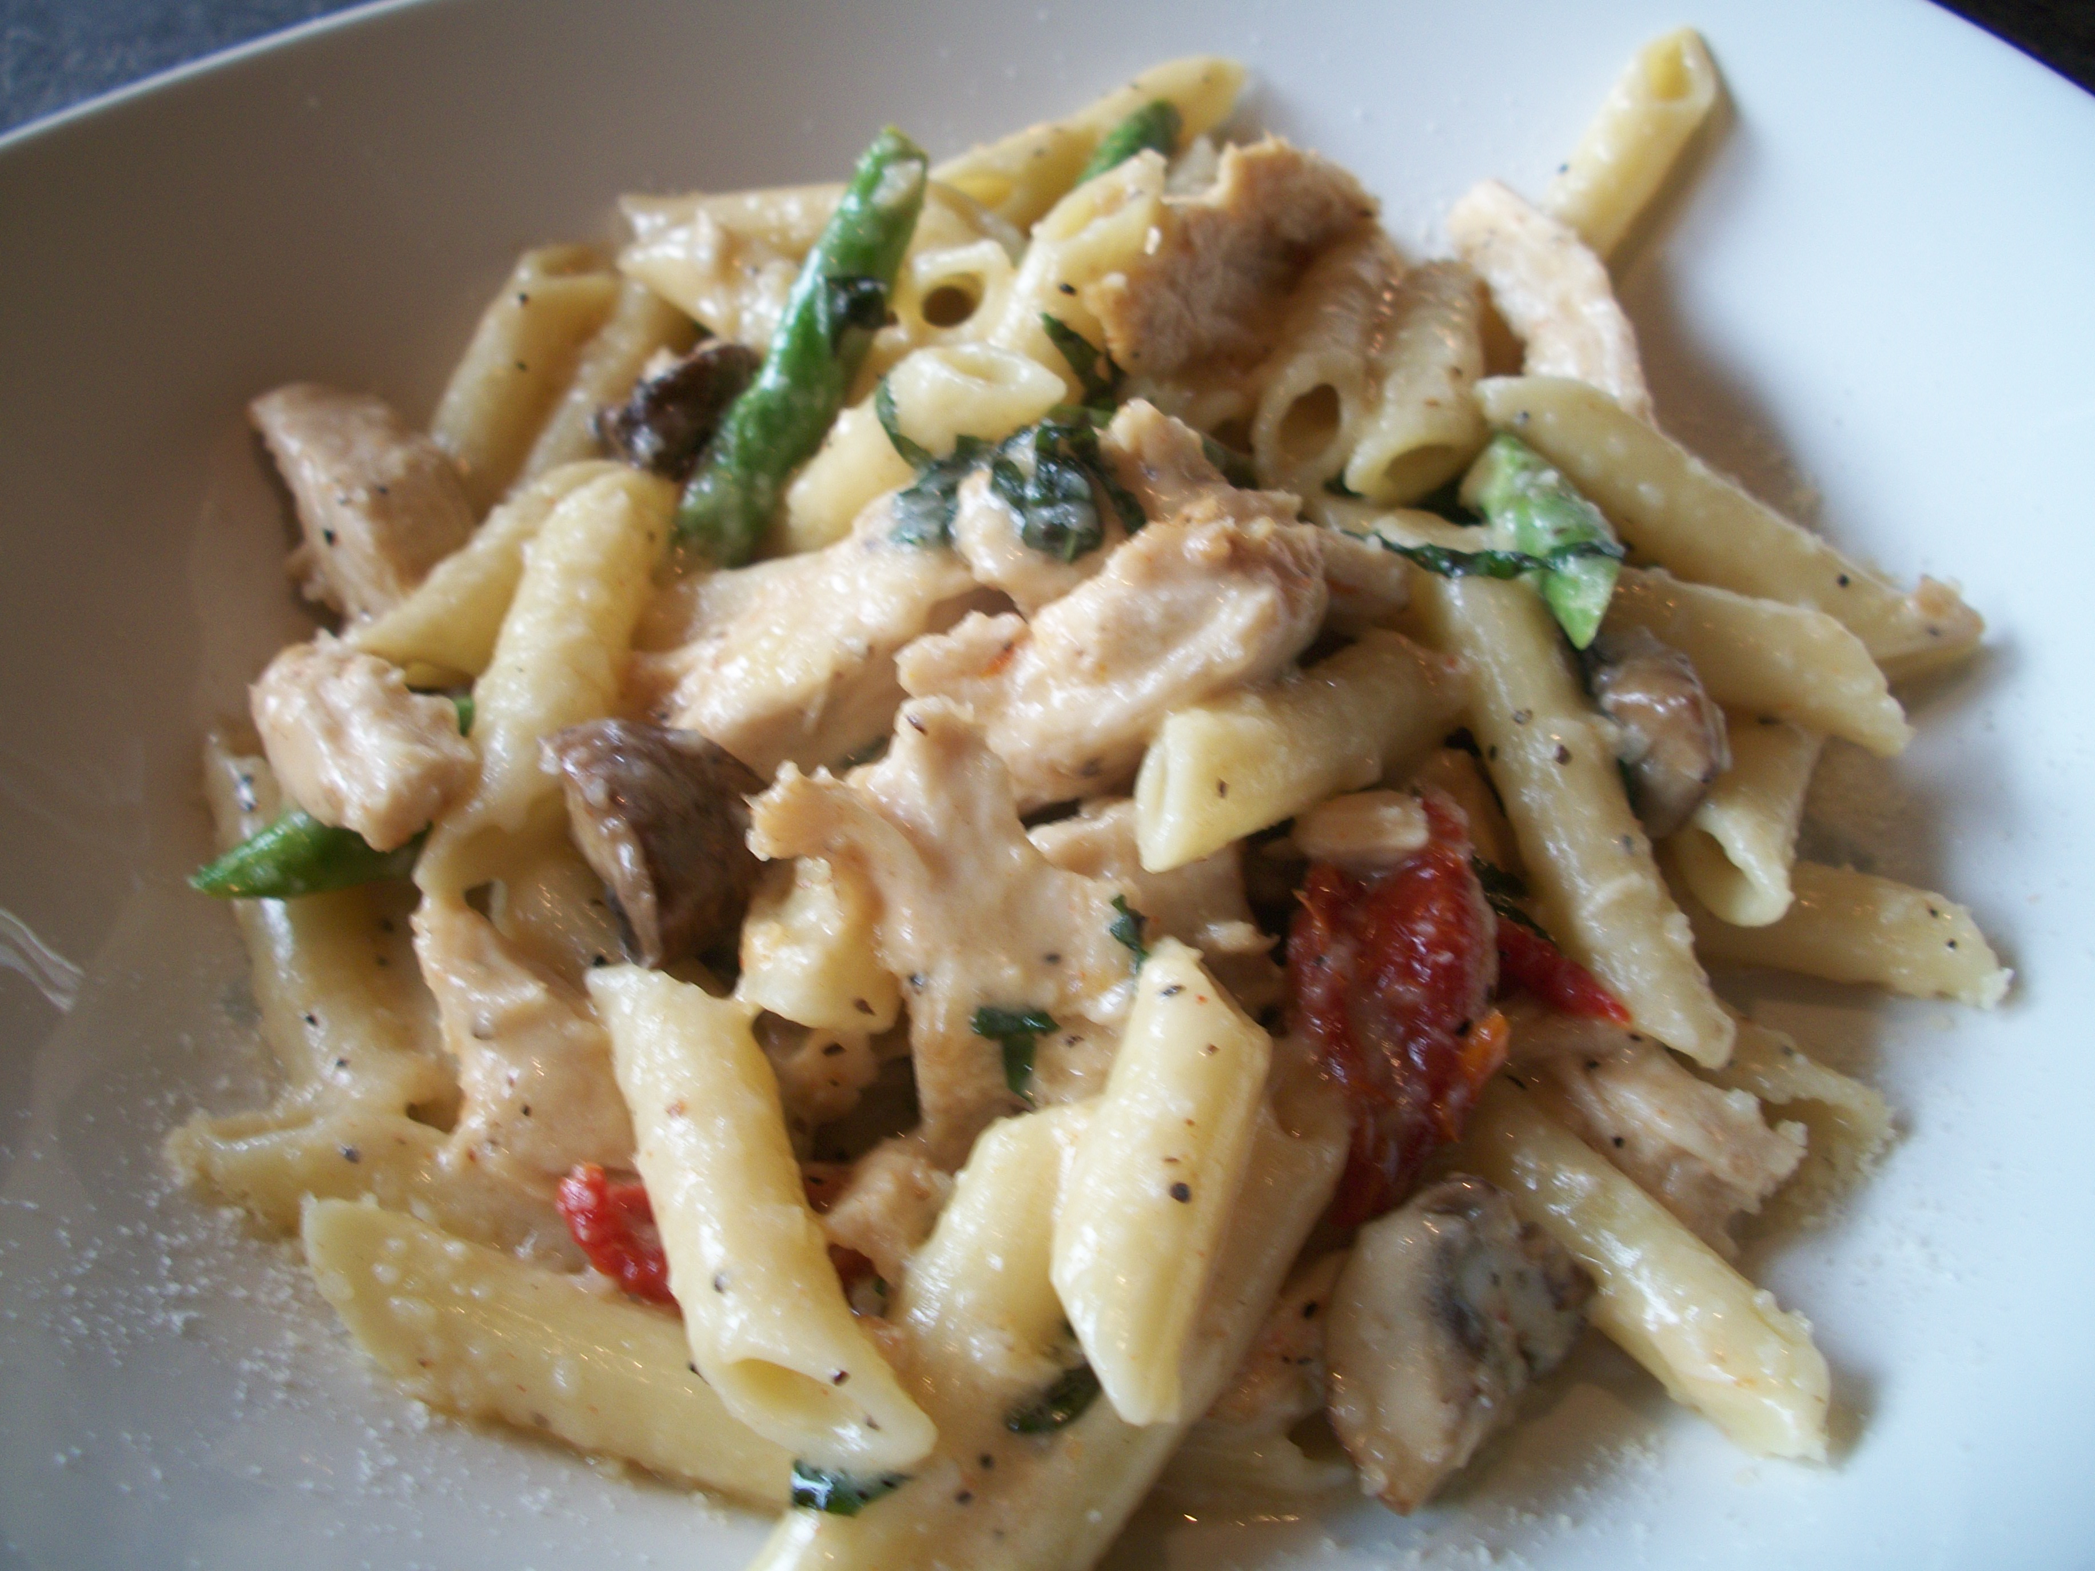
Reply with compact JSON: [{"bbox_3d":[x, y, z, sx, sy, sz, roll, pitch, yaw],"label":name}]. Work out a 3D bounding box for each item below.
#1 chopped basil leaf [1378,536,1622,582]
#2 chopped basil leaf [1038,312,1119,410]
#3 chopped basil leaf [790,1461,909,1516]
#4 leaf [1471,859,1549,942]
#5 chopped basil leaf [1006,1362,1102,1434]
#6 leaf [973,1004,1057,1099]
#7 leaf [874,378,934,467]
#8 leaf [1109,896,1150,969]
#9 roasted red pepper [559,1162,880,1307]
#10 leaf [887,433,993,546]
[{"bbox_3d":[0.043,-0.022,0.205,0.025,0.004,0.005,2,60,1],"label":"chopped basil leaf"},{"bbox_3d":[0.003,-0.044,0.217,0.004,0.003,0.012,-37,78,-9],"label":"chopped basil leaf"},{"bbox_3d":[-0.015,0.052,0.157,0.009,0.003,0.005,-2,50,-2],"label":"chopped basil leaf"},{"bbox_3d":[0.042,0.010,0.190,0.004,0.003,0.009,-32,65,-17],"label":"leaf"},{"bbox_3d":[0.001,0.047,0.162,0.008,0.003,0.004,-25,54,-19],"label":"chopped basil leaf"},{"bbox_3d":[-0.003,0.022,0.178,0.007,0.003,0.008,0,65,0],"label":"leaf"},{"bbox_3d":[-0.014,-0.036,0.208,0.004,0.003,0.010,-21,72,-7],"label":"leaf"},{"bbox_3d":[0.007,0.013,0.181,0.003,0.002,0.006,-18,67,-8],"label":"leaf"},{"bbox_3d":[-0.027,0.037,0.173,0.025,0.007,0.010,6,51,5],"label":"roasted red pepper"},{"bbox_3d":[-0.010,-0.028,0.204,0.010,0.004,0.011,0,65,0],"label":"leaf"}]

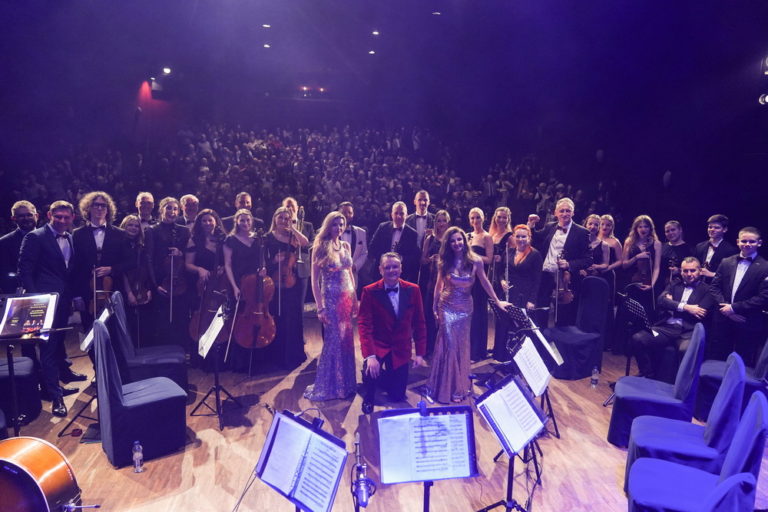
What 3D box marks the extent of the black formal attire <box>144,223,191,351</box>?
[{"bbox_3d":[-2.188,0.432,5.258,0.460,1.490,0.340,-2,10,-19],"label":"black formal attire"}]

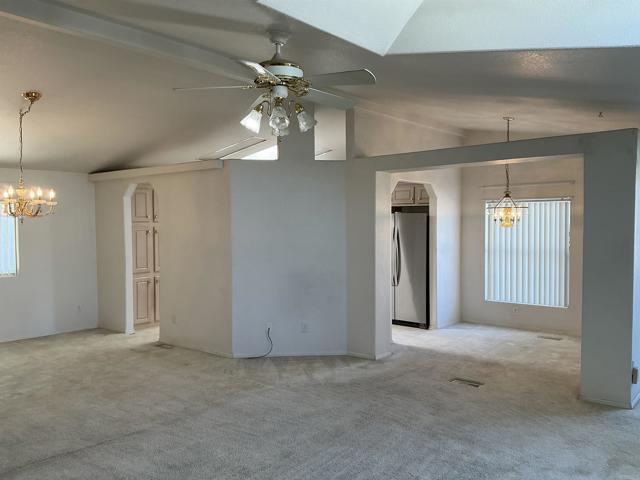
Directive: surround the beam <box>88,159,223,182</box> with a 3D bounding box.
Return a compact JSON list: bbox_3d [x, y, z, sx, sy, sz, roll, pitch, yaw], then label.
[{"bbox_3d":[-2.227,-0.884,6.757,2.967,0.113,0.140,1,2,40],"label":"beam"}]

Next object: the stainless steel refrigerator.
[{"bbox_3d":[1.437,0.422,8.234,0.910,1.750,0.740,1,2,40],"label":"stainless steel refrigerator"}]

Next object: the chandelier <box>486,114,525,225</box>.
[{"bbox_3d":[2.258,-0.799,6.221,0.450,1.323,0.450,1,2,40],"label":"chandelier"}]

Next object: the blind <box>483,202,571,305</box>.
[{"bbox_3d":[2.931,0.178,7.429,1.191,1.520,0.080,1,2,40],"label":"blind"}]

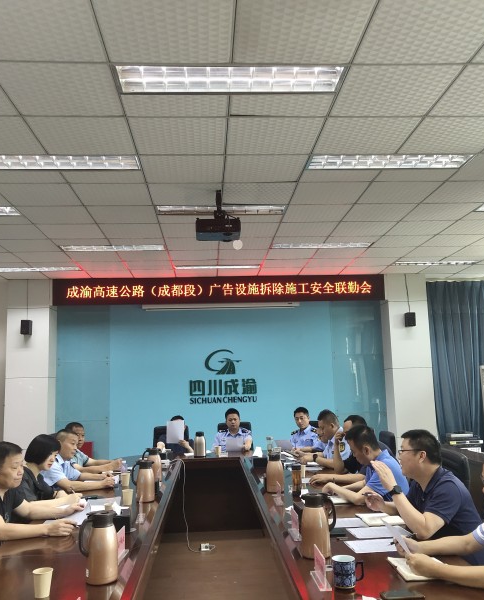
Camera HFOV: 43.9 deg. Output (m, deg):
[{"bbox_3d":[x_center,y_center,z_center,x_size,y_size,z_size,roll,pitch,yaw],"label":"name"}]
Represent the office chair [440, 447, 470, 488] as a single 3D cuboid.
[{"bbox_3d":[1.226,1.589,4.009,0.630,1.110,0.580,-1,-8,-3],"label":"office chair"}]

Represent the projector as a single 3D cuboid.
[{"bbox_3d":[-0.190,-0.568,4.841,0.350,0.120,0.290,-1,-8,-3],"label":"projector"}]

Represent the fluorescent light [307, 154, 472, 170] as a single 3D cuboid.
[{"bbox_3d":[1.073,-1.036,4.375,1.200,0.080,0.300,-1,-8,-3],"label":"fluorescent light"}]

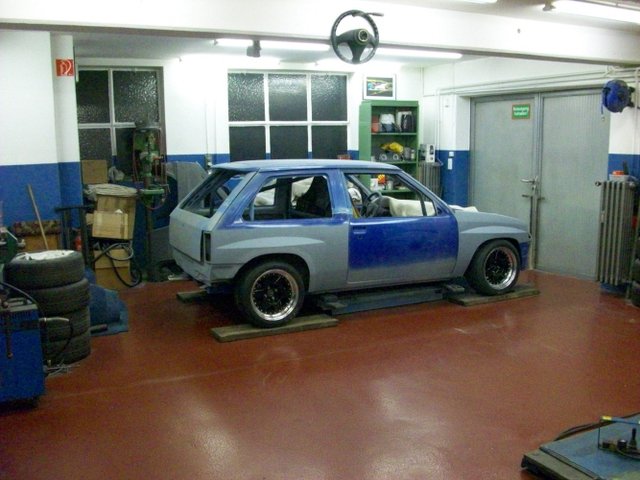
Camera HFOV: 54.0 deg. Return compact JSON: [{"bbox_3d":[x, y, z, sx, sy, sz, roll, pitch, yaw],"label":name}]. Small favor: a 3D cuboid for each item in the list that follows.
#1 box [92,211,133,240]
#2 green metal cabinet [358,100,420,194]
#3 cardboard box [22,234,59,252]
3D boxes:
[{"bbox_3d":[-2.268,-0.154,6.830,0.360,0.300,0.250,1,9,12],"label":"box"},{"bbox_3d":[0.946,-0.838,8.601,0.750,2.050,0.380,-5,10,-25],"label":"green metal cabinet"},{"bbox_3d":[-2.400,0.127,5.419,0.320,0.320,0.290,-5,10,-25],"label":"cardboard box"}]

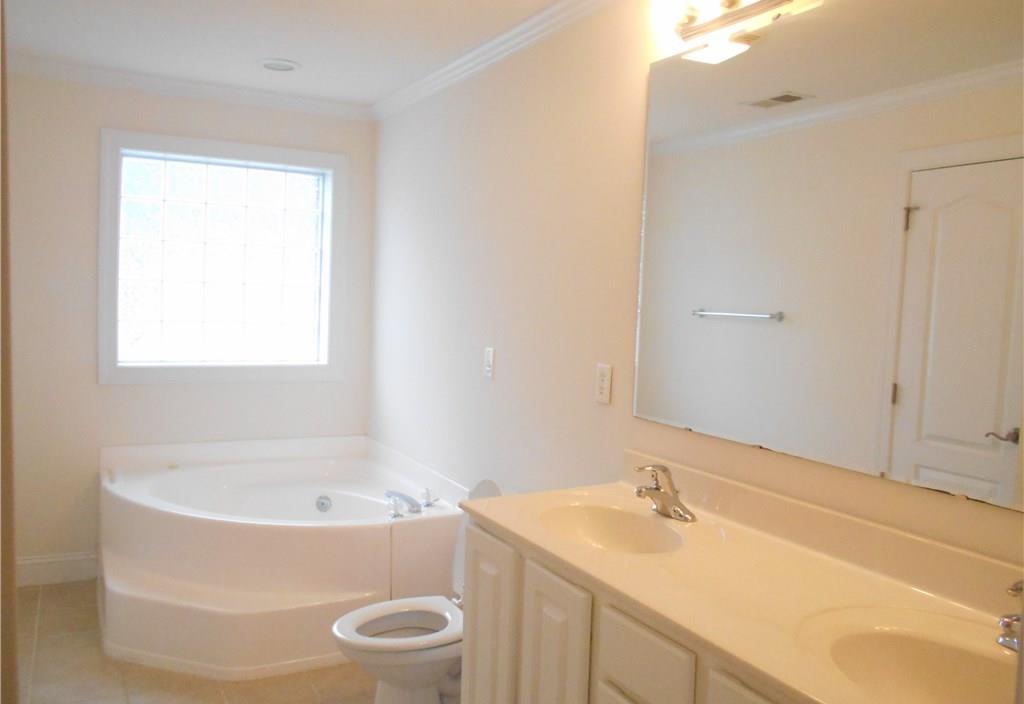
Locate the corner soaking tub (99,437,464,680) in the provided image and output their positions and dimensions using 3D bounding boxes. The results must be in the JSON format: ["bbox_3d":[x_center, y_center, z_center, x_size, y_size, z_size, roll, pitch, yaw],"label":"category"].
[{"bbox_3d":[-1.115,0.844,3.523,1.357,0.643,1.302,0,5,-28],"label":"corner soaking tub"}]

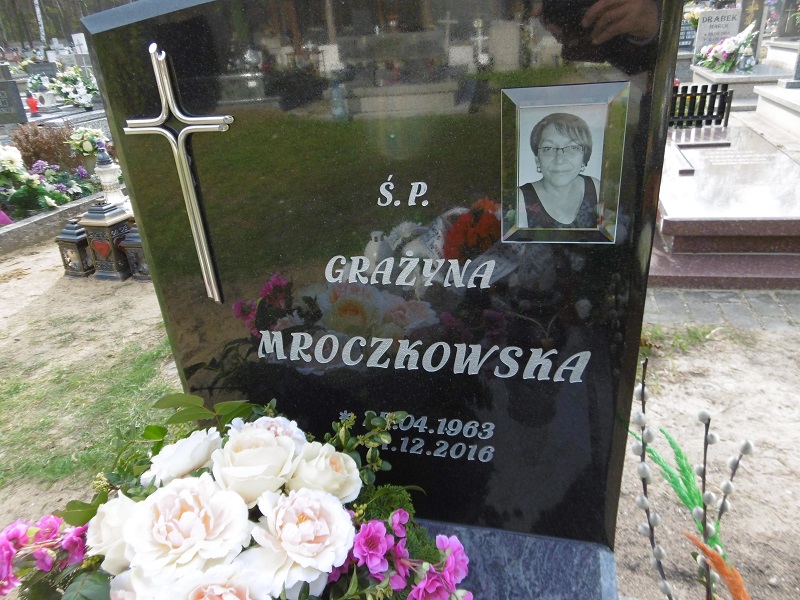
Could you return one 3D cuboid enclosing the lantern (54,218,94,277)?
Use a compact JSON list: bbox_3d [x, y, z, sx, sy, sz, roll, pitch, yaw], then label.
[{"bbox_3d":[-1.598,-0.269,2.755,0.153,0.272,0.140,5,27,21],"label":"lantern"}]

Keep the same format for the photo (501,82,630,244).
[{"bbox_3d":[0.151,-0.122,0.523,0.110,0.150,0.014,2,26,15],"label":"photo"}]

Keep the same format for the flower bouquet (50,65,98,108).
[{"bbox_3d":[-3.473,-2.250,5.900,0.480,0.430,0.380,-6,25,-3],"label":"flower bouquet"}]

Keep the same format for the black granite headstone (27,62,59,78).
[{"bbox_3d":[-5.800,-3.675,9.000,0.470,0.440,0.100,-6,25,-3],"label":"black granite headstone"}]

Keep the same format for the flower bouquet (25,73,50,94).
[{"bbox_3d":[-4.497,-2.693,6.900,0.290,0.280,0.260,-6,25,-3],"label":"flower bouquet"}]

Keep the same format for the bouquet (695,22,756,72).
[{"bbox_3d":[3.461,-2.684,5.897,0.540,0.480,0.320,2,26,15],"label":"bouquet"}]

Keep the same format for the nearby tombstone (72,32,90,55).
[{"bbox_3d":[-9.187,-7.355,16.000,0.380,0.720,0.120,-6,25,-3],"label":"nearby tombstone"}]

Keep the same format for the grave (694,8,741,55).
[{"bbox_3d":[3.797,-3.135,6.613,0.440,0.600,0.100,2,26,15],"label":"grave"}]

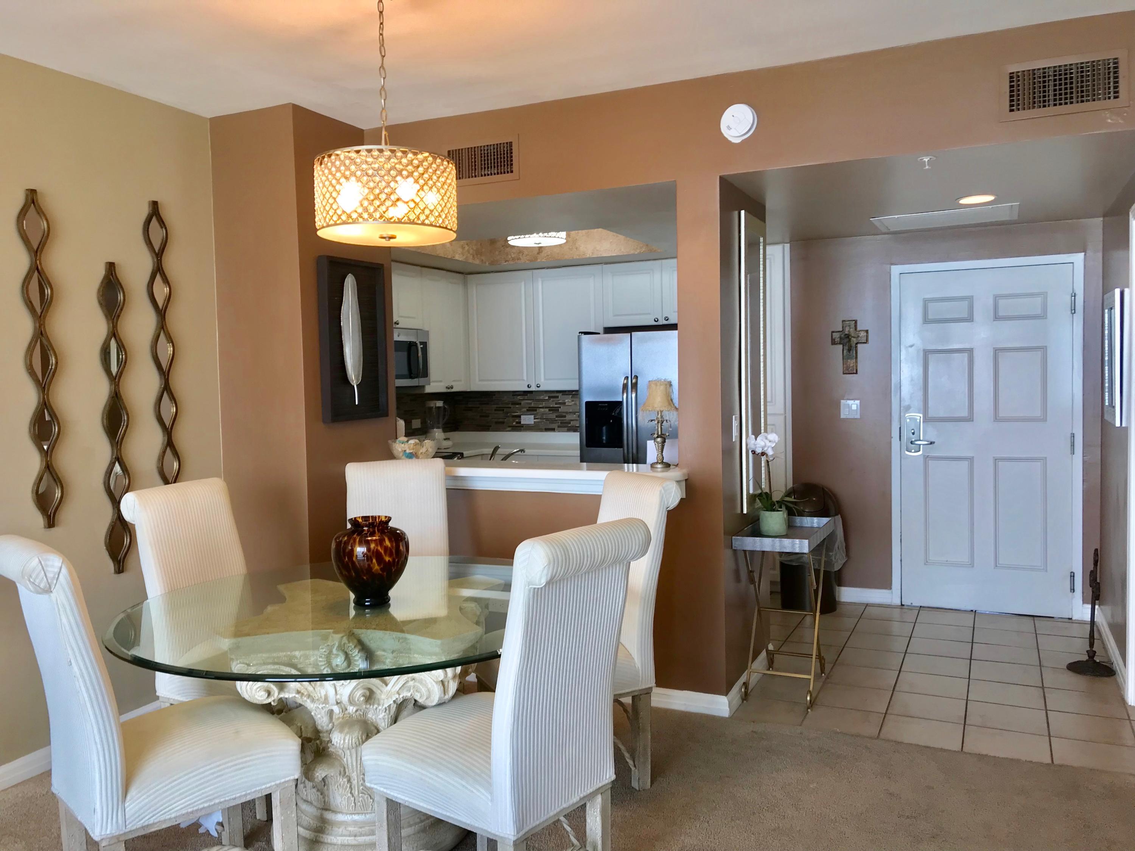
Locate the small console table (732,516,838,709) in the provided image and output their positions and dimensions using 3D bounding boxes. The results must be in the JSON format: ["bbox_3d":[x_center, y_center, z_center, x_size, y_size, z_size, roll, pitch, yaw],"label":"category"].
[{"bbox_3d":[1.008,0.835,4.214,0.320,0.752,0.660,1,4,25],"label":"small console table"}]

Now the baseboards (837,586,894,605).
[{"bbox_3d":[1.818,1.058,5.705,0.360,0.097,0.020,1,4,25],"label":"baseboards"}]

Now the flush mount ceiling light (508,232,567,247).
[{"bbox_3d":[-0.194,-1.284,5.873,0.390,0.210,0.390,0,4,25],"label":"flush mount ceiling light"}]

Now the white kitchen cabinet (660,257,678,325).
[{"bbox_3d":[0.948,-0.952,6.518,0.457,0.448,0.330,1,4,25],"label":"white kitchen cabinet"}]

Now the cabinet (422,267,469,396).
[{"bbox_3d":[-1.052,-0.709,6.954,0.330,0.897,0.620,1,4,25],"label":"cabinet"}]

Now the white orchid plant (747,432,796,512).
[{"bbox_3d":[0.922,0.222,4.142,0.200,0.400,0.200,0,4,25],"label":"white orchid plant"}]

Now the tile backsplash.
[{"bbox_3d":[-0.539,-0.087,7.009,1.260,0.335,0.810,1,4,25],"label":"tile backsplash"}]

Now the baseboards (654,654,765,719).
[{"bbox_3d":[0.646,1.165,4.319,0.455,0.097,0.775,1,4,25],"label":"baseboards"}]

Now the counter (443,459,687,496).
[{"bbox_3d":[-0.210,0.236,4.138,1.540,0.115,0.340,1,4,25],"label":"counter"}]

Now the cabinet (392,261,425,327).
[{"bbox_3d":[-1.358,-0.909,6.401,0.330,0.450,0.760,0,4,25],"label":"cabinet"}]

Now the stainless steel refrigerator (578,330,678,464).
[{"bbox_3d":[0.664,0.214,6.521,0.910,1.760,0.800,0,4,25],"label":"stainless steel refrigerator"}]

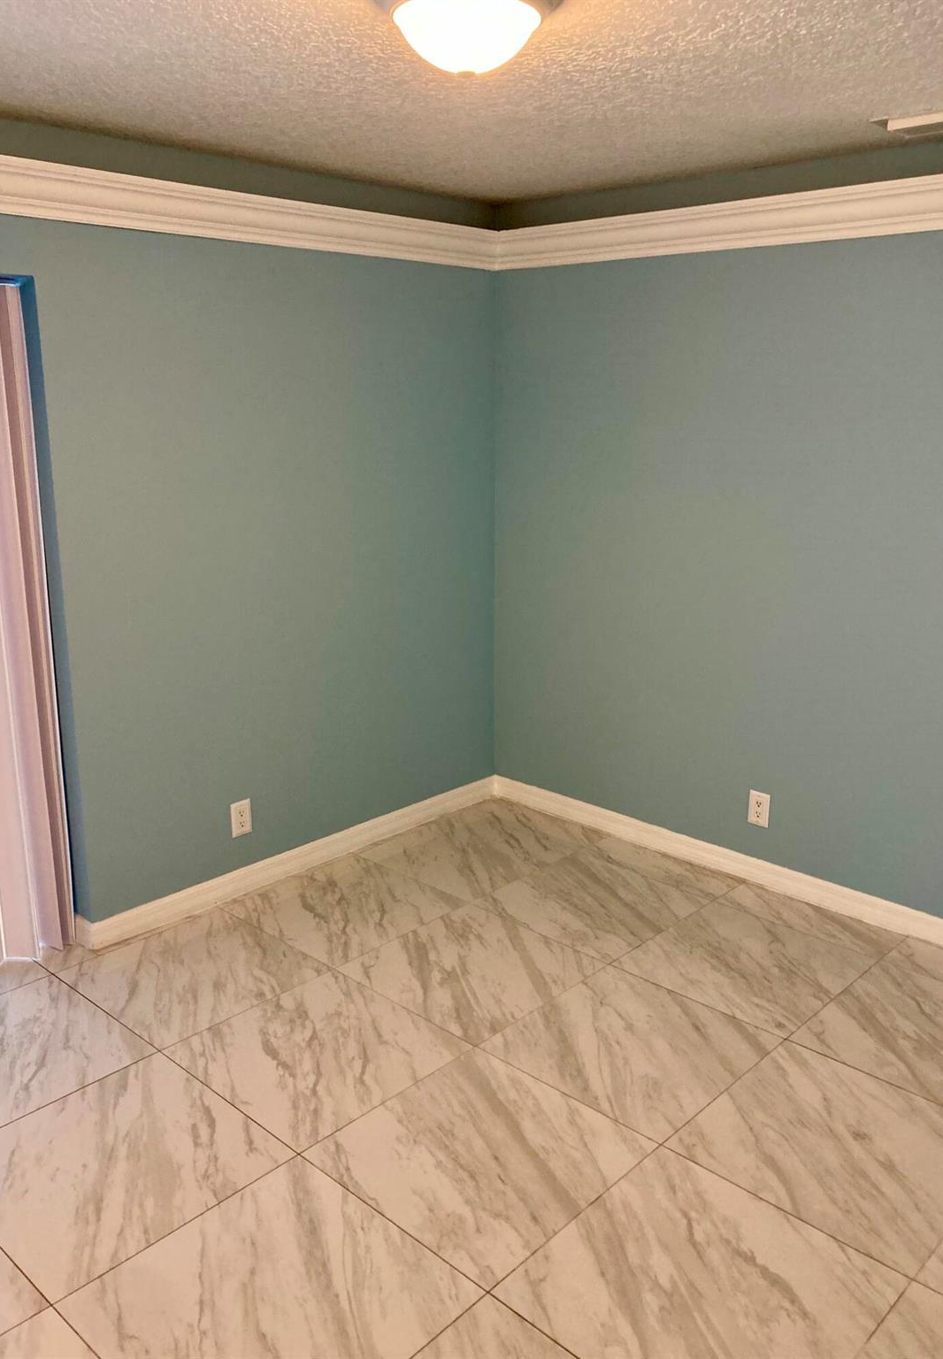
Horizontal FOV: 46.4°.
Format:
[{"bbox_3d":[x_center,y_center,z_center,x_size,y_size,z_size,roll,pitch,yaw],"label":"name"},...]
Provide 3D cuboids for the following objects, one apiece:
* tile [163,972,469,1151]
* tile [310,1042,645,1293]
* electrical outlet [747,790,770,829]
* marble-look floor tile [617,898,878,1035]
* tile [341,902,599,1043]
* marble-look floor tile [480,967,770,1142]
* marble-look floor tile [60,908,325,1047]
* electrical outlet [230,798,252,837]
[{"bbox_3d":[-0.411,0.998,2.960,0.588,0.010,0.594,13,20,41],"label":"tile"},{"bbox_3d":[0.023,1.101,2.567,0.588,0.010,0.594,13,20,41],"label":"tile"},{"bbox_3d":[1.021,0.461,3.903,0.078,0.123,0.009,13,20,41],"label":"electrical outlet"},{"bbox_3d":[0.848,0.882,3.419,0.588,0.010,0.594,13,20,41],"label":"marble-look floor tile"},{"bbox_3d":[0.002,0.889,3.386,0.588,0.010,0.594,13,20,41],"label":"tile"},{"bbox_3d":[0.435,0.992,2.993,0.588,0.010,0.594,13,20,41],"label":"marble-look floor tile"},{"bbox_3d":[-0.845,0.895,3.354,0.588,0.010,0.594,13,20,41],"label":"marble-look floor tile"},{"bbox_3d":[-0.795,0.482,3.811,0.009,0.123,0.078,13,20,41],"label":"electrical outlet"}]

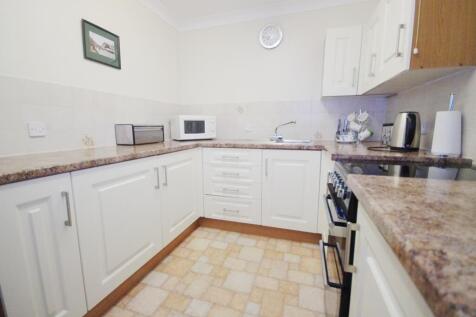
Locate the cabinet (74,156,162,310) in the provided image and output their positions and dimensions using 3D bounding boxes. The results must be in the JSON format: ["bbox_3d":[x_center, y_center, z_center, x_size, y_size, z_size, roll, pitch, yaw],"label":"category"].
[{"bbox_3d":[-0.942,0.363,1.311,0.580,0.720,0.580,3,9,18],"label":"cabinet"}]

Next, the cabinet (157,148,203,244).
[{"bbox_3d":[-0.758,0.277,1.858,0.580,0.720,0.587,3,9,18],"label":"cabinet"}]

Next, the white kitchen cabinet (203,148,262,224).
[{"bbox_3d":[0.030,0.222,2.188,0.599,0.720,0.580,3,9,18],"label":"white kitchen cabinet"}]

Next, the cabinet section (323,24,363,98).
[{"bbox_3d":[0.992,-0.889,1.940,0.296,0.598,0.310,2,9,18],"label":"cabinet section"}]

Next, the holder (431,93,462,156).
[{"bbox_3d":[1.139,-0.185,1.077,0.115,0.330,0.115,3,9,18],"label":"holder"}]

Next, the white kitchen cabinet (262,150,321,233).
[{"bbox_3d":[0.547,0.246,2.017,0.491,0.720,0.580,3,9,18],"label":"white kitchen cabinet"}]

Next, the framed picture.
[{"bbox_3d":[-1.110,-0.915,1.631,0.020,0.286,0.317,3,9,18],"label":"framed picture"}]

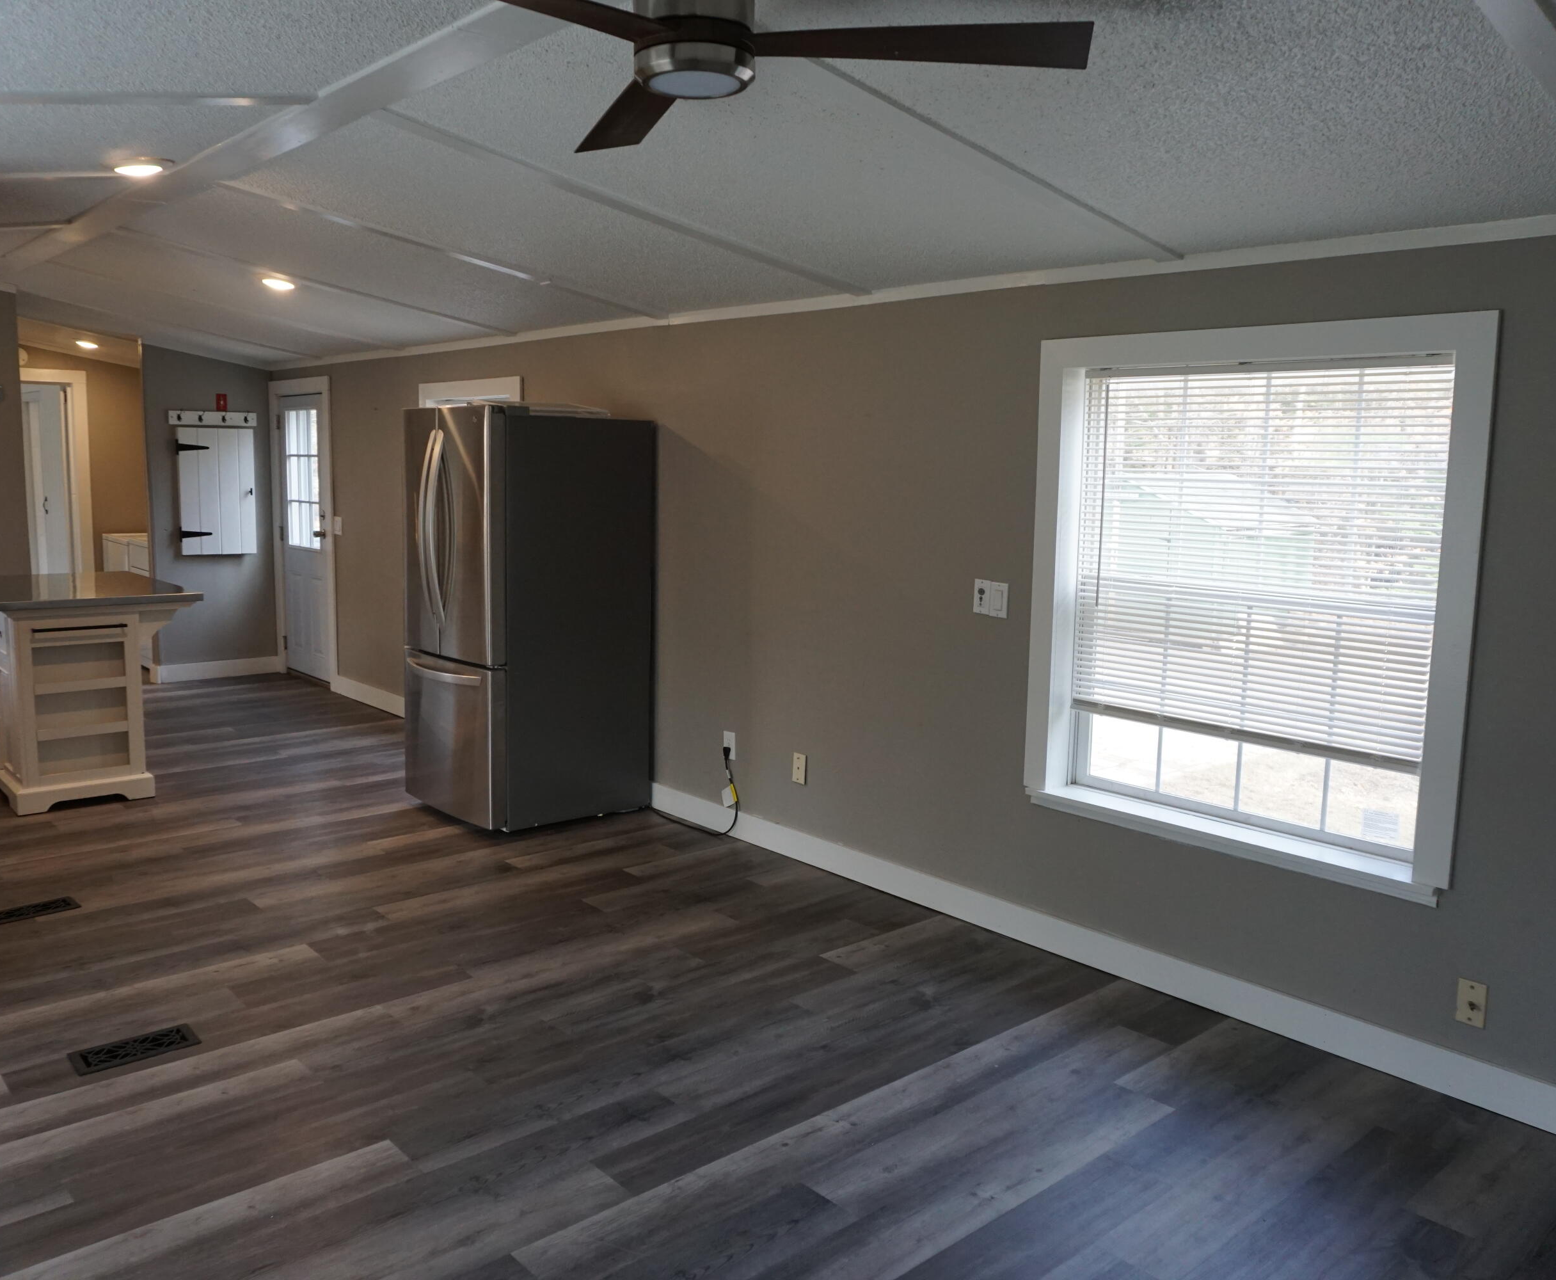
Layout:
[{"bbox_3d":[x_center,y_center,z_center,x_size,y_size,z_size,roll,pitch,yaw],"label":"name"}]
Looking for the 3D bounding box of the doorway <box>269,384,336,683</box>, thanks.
[{"bbox_3d":[-3.175,-0.726,8.706,0.131,2.054,1.045,-6,11,-41],"label":"doorway"}]

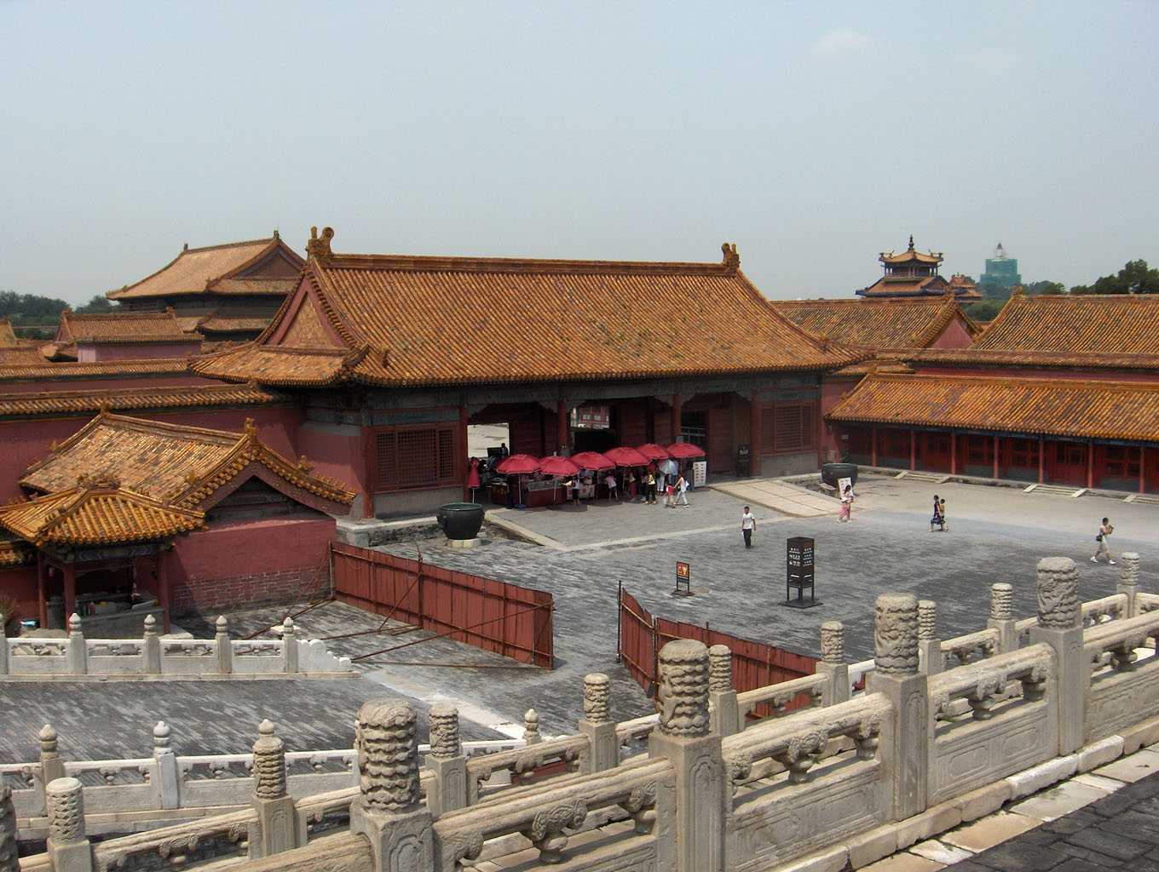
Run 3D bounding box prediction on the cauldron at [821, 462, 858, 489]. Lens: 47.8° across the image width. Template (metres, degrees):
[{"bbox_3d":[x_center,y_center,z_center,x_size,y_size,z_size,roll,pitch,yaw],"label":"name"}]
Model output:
[{"bbox_3d":[13.394,2.169,67.025,1.820,1.360,1.820,-1,5,0],"label":"cauldron"}]

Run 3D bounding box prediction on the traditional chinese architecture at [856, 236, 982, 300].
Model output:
[{"bbox_3d":[62.270,-25.366,244.967,18.000,25.500,18.000,-4,6,-36],"label":"traditional chinese architecture"}]

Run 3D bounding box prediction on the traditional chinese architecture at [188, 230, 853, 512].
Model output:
[{"bbox_3d":[-1.703,-3.892,69.922,32.040,13.400,17.800,-4,6,-36],"label":"traditional chinese architecture"}]

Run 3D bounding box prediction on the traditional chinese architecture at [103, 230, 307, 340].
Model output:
[{"bbox_3d":[-55.118,-19.540,206.945,27.000,22.600,46.500,-4,6,-36],"label":"traditional chinese architecture"}]

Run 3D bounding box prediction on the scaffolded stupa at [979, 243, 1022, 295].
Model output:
[{"bbox_3d":[287.247,-114.063,893.031,21.500,36.500,21.500,-4,6,-36],"label":"scaffolded stupa"}]

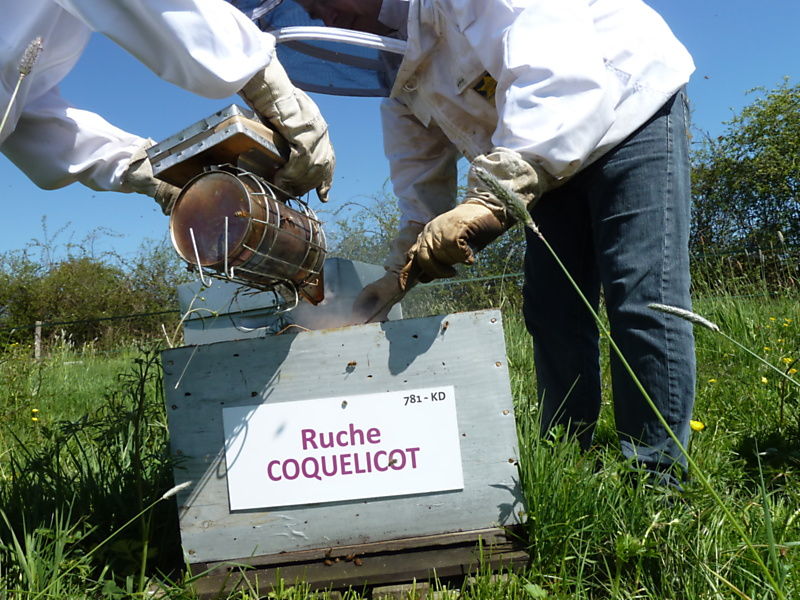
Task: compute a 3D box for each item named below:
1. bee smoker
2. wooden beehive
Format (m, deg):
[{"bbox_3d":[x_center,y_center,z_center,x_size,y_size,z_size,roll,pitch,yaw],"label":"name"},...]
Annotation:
[{"bbox_3d":[-0.168,-0.094,0.730,0.123,0.198,0.251,-21,-12,16],"label":"bee smoker"},{"bbox_3d":[-0.079,0.225,1.068,0.500,0.352,0.550,-6,-2,0],"label":"wooden beehive"}]

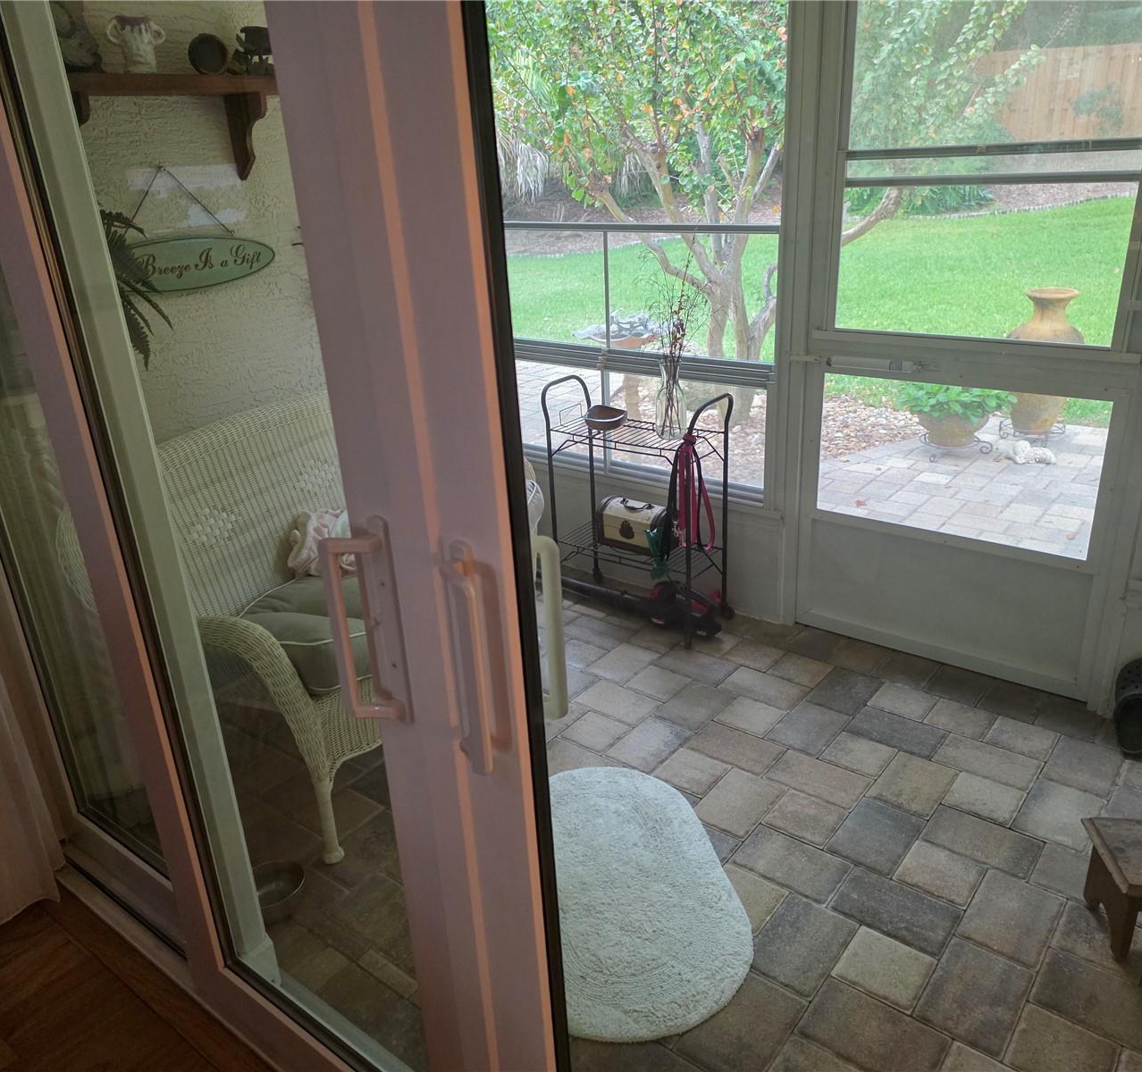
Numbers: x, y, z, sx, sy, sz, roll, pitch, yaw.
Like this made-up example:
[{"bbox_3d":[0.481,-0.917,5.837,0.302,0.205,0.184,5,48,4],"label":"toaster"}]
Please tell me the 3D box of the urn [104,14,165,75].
[{"bbox_3d":[-1.092,-1.231,2.398,0.142,0.132,0.095,-21,28,-37],"label":"urn"}]

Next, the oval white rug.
[{"bbox_3d":[0.083,0.736,2.033,0.507,0.022,0.797,-6,23,-9],"label":"oval white rug"}]

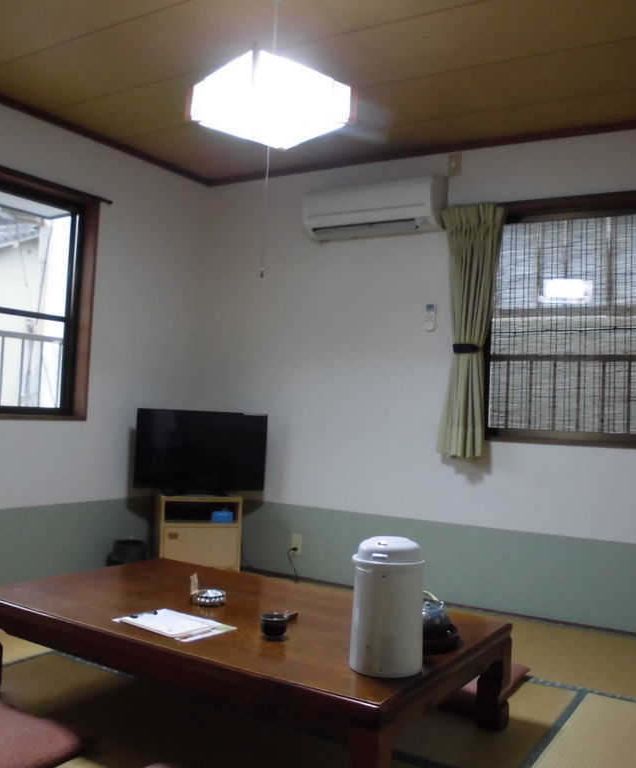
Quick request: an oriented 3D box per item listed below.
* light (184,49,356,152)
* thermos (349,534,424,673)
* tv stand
[{"bbox_3d":[-0.157,-0.929,2.562,0.397,0.120,0.397,4,-3,-39],"label":"light"},{"bbox_3d":[0.187,0.569,2.011,0.190,0.325,0.207,2,-2,15],"label":"thermos"},{"bbox_3d":[-0.709,0.876,4.525,0.459,0.453,0.360,3,-2,-15],"label":"tv stand"}]

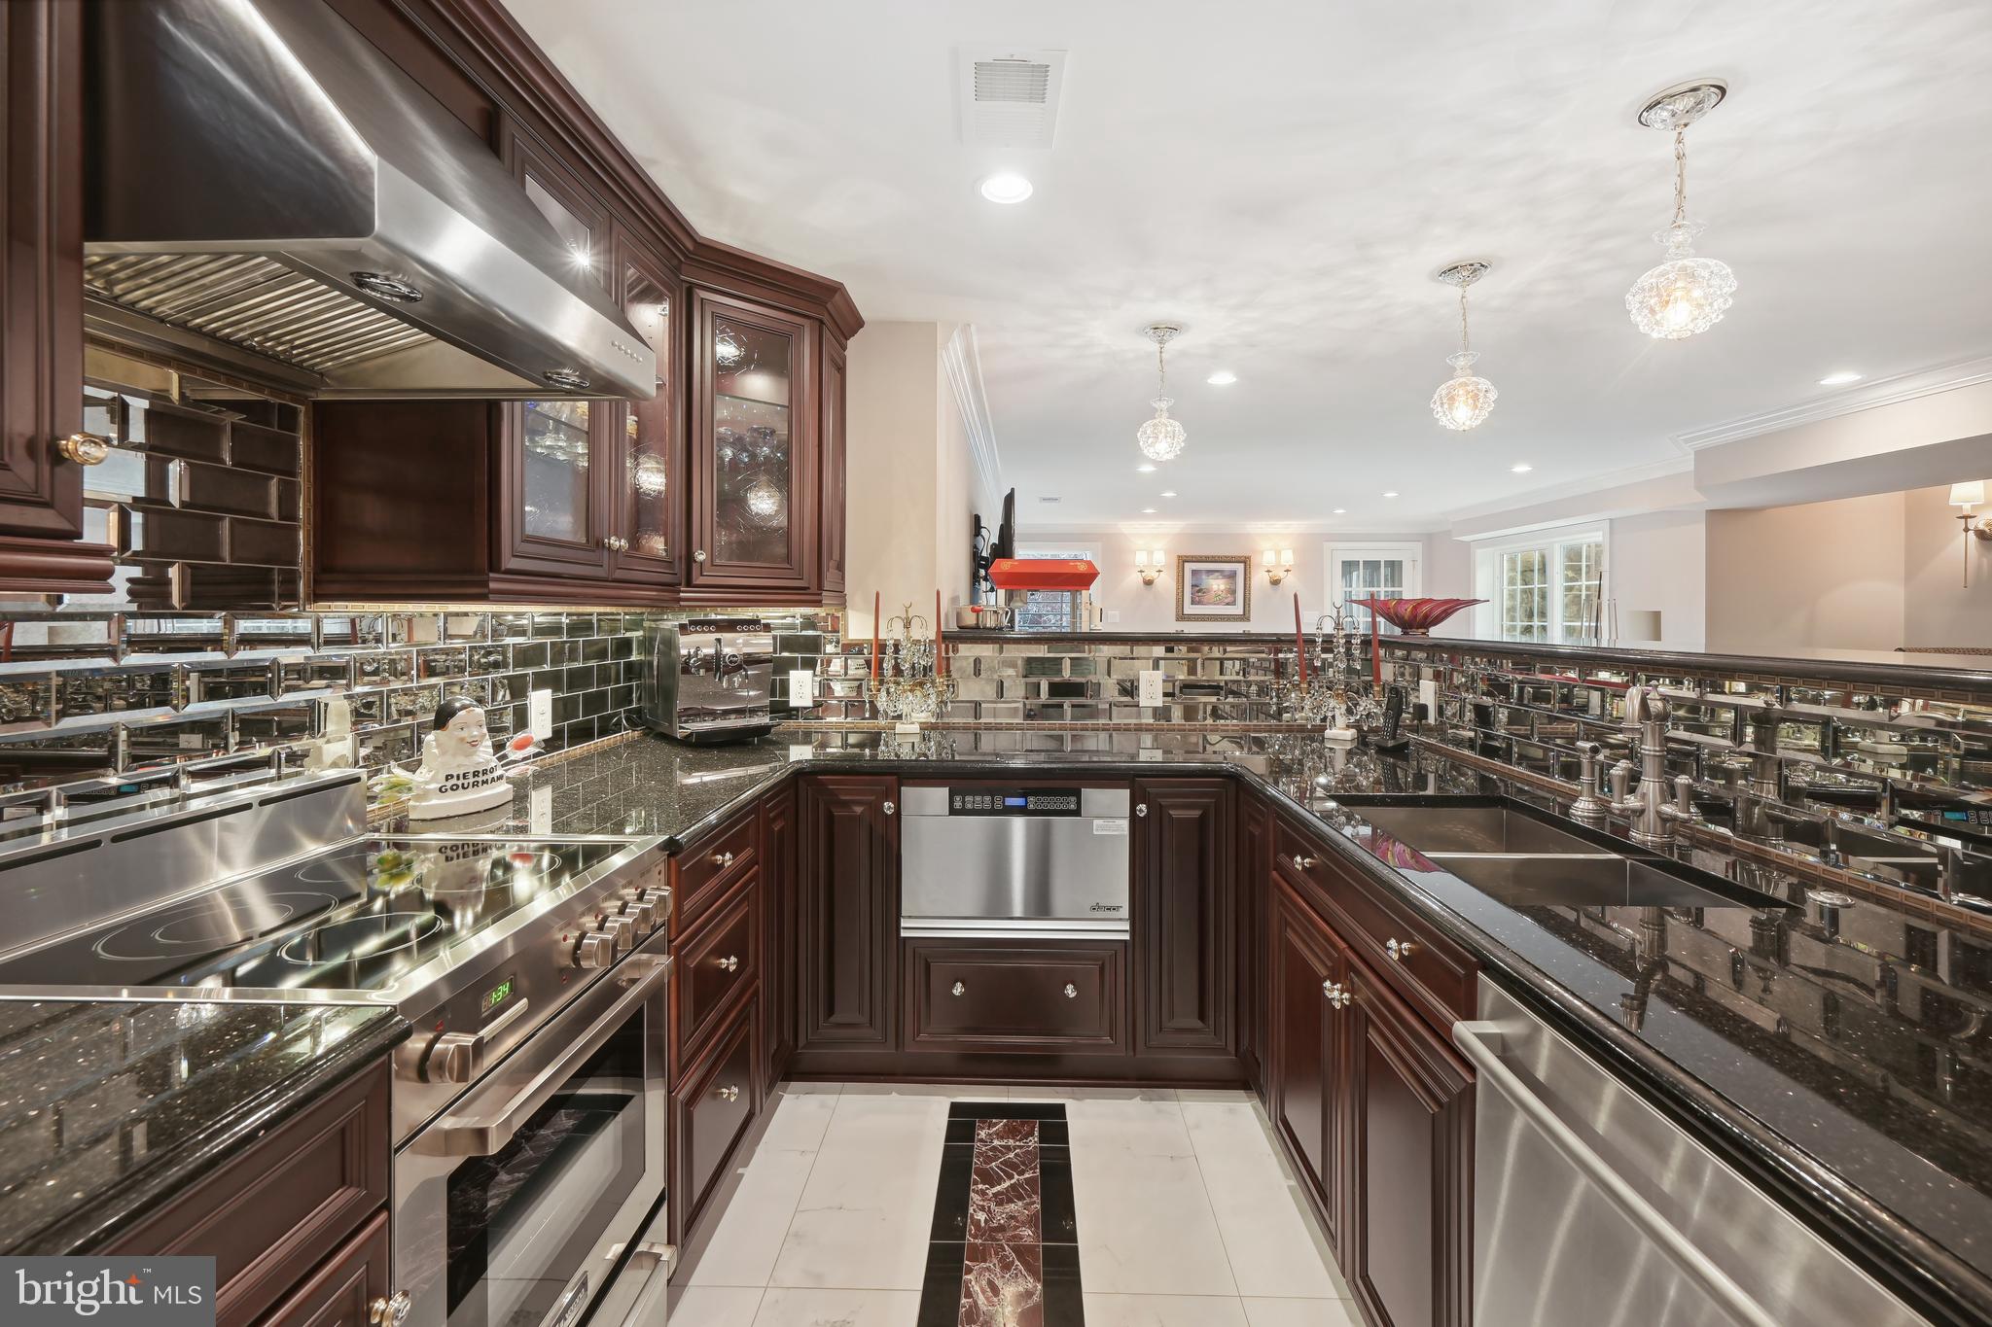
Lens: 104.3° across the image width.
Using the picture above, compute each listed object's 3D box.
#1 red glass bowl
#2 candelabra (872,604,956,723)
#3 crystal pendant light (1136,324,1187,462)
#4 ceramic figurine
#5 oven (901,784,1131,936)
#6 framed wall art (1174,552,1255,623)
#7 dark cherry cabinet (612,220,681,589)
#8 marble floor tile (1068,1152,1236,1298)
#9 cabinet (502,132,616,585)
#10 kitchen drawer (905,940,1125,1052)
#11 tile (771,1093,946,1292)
[{"bbox_3d":[1.495,-0.160,2.750,0.455,0.138,0.455,0,3,2],"label":"red glass bowl"},{"bbox_3d":[-0.276,0.013,2.520,0.285,0.430,0.260,0,3,2],"label":"candelabra"},{"bbox_3d":[0.587,-0.951,2.750,0.176,0.475,0.176,0,3,2],"label":"crystal pendant light"},{"bbox_3d":[-1.117,0.186,1.609,0.130,0.232,0.187,2,4,37],"label":"ceramic figurine"},{"bbox_3d":[0.064,0.530,2.380,0.620,0.408,0.540,0,3,2],"label":"oven"},{"bbox_3d":[2.475,-0.849,8.800,0.860,0.755,0.050,0,3,2],"label":"framed wall art"},{"bbox_3d":[-1.035,-0.619,1.939,0.345,0.840,0.358,0,3,2],"label":"dark cherry cabinet"},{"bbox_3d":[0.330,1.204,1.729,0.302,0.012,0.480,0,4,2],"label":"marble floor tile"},{"bbox_3d":[-1.049,-0.593,1.576,0.345,0.840,0.362,0,3,2],"label":"cabinet"},{"bbox_3d":[0.062,0.903,2.370,0.608,0.308,0.480,0,3,2],"label":"kitchen drawer"},{"bbox_3d":[-0.281,1.200,1.797,0.303,0.012,0.600,0,4,2],"label":"tile"}]

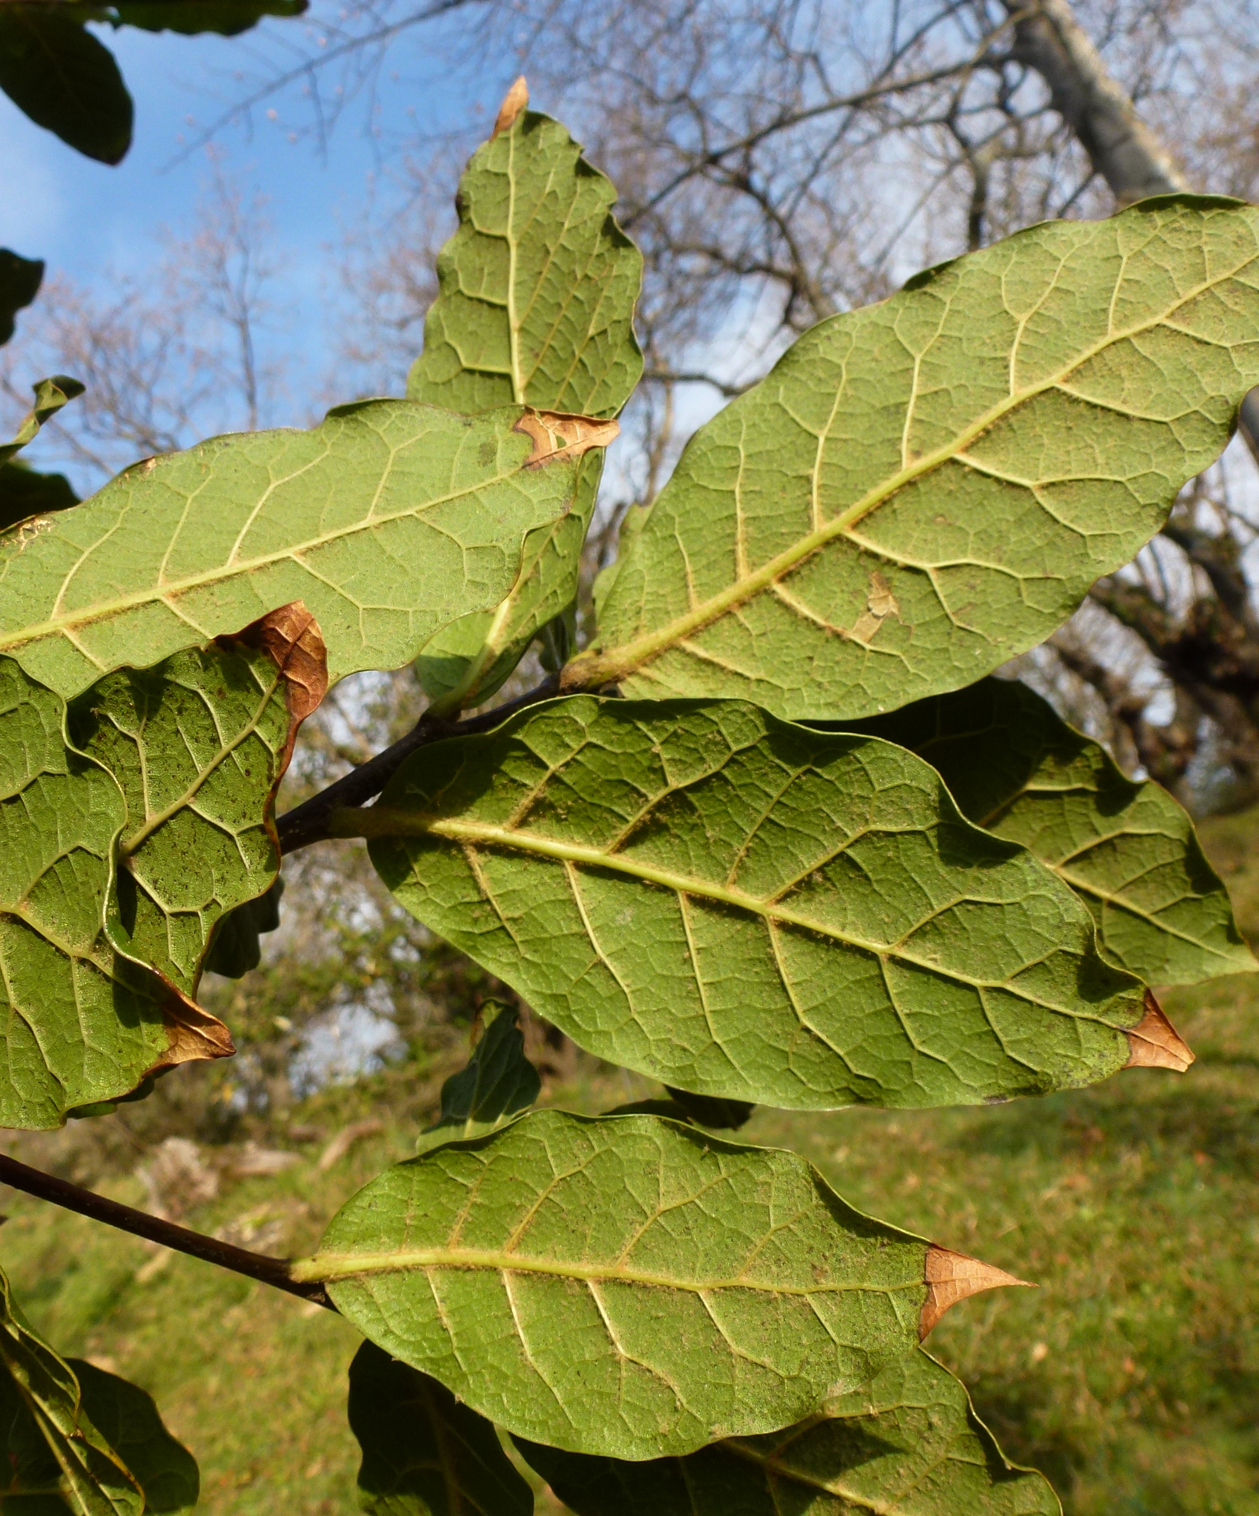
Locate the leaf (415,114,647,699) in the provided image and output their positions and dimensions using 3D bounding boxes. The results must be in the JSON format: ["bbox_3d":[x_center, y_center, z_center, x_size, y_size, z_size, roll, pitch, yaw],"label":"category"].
[{"bbox_3d":[-0.027,-0.092,0.355,0.072,0.185,0.035,-5,-22,28],"label":"leaf"}]

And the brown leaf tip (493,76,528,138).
[{"bbox_3d":[-0.032,-0.178,0.383,0.007,0.018,0.005,20,-17,-13],"label":"brown leaf tip"}]

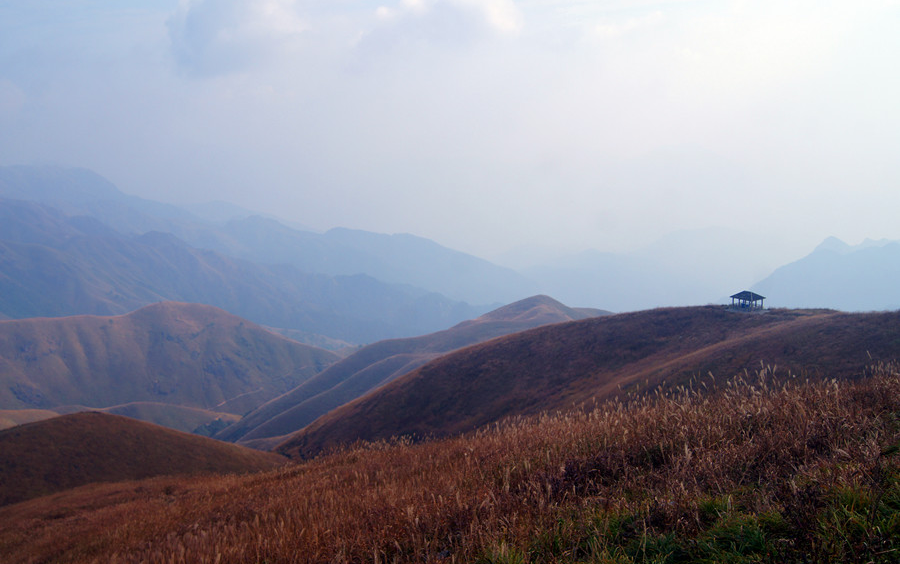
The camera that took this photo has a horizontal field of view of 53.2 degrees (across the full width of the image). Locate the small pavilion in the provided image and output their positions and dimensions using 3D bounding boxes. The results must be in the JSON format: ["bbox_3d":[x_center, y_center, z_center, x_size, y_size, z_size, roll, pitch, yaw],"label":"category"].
[{"bbox_3d":[66.253,4.197,199.736,4.298,3.993,6.151,-6,9,-30],"label":"small pavilion"}]

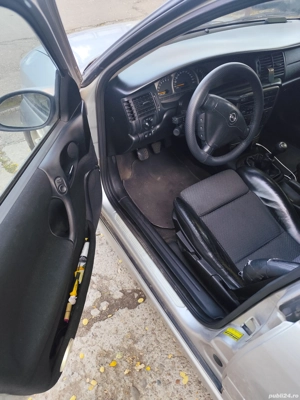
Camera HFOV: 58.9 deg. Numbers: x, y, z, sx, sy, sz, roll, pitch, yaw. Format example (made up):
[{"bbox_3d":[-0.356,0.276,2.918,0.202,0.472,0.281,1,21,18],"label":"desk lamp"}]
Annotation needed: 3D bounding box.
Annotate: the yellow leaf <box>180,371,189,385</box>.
[{"bbox_3d":[0.161,0.814,1.219,0.032,0.008,0.052,-10,51,-8],"label":"yellow leaf"}]

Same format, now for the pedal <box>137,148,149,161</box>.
[{"bbox_3d":[-0.048,-0.263,1.539,0.058,0.055,0.030,-27,18,-21],"label":"pedal"}]

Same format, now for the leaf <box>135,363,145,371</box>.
[{"bbox_3d":[-0.050,0.776,1.248,0.043,0.010,0.035,-32,57,-24],"label":"leaf"}]

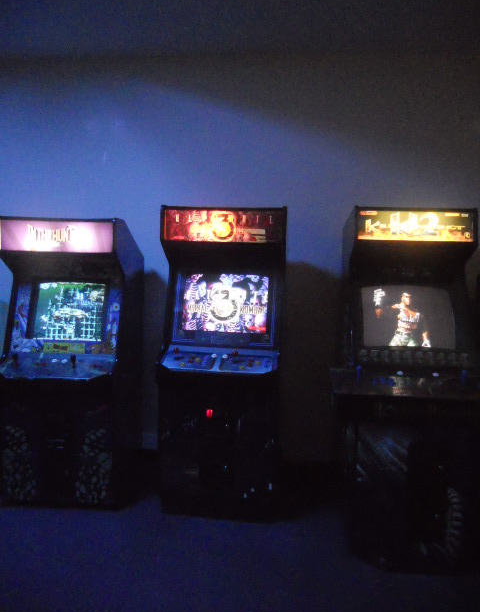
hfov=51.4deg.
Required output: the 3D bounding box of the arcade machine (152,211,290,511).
[{"bbox_3d":[-0.082,0.307,3.054,0.670,1.754,0.840,2,7,4],"label":"arcade machine"}]

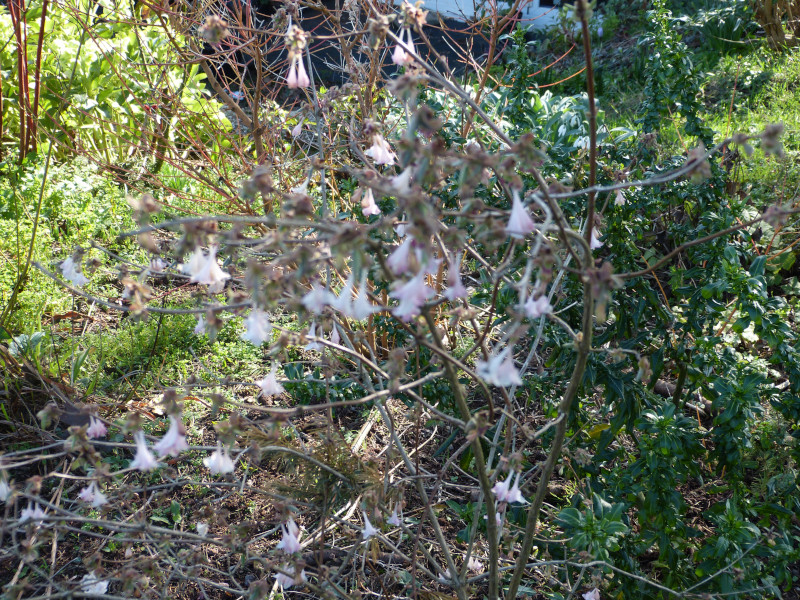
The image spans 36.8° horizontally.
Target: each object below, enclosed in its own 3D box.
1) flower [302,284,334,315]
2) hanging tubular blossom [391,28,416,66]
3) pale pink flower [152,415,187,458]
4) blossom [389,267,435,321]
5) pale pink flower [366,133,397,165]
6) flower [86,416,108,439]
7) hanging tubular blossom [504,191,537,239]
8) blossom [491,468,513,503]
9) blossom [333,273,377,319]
[{"bbox_3d":[-0.050,-0.003,0.730,0.020,0.018,0.019,0,22,0],"label":"flower"},{"bbox_3d":[0.004,-0.200,0.950,0.019,0.028,0.017,0,22,0],"label":"hanging tubular blossom"},{"bbox_3d":[-0.148,0.087,0.780,0.023,0.024,0.021,7,22,-3],"label":"pale pink flower"},{"bbox_3d":[0.011,-0.005,0.700,0.027,0.026,0.022,14,21,-6],"label":"blossom"},{"bbox_3d":[-0.015,-0.118,0.940,0.025,0.022,0.021,0,22,0],"label":"pale pink flower"},{"bbox_3d":[-0.274,0.112,1.080,0.018,0.018,0.017,0,22,0],"label":"flower"},{"bbox_3d":[0.079,-0.056,0.780,0.021,0.028,0.019,0,22,0],"label":"hanging tubular blossom"},{"bbox_3d":[0.082,0.142,0.930,0.016,0.024,0.018,19,21,-7],"label":"blossom"},{"bbox_3d":[-0.027,-0.003,0.720,0.027,0.026,0.019,0,22,0],"label":"blossom"}]

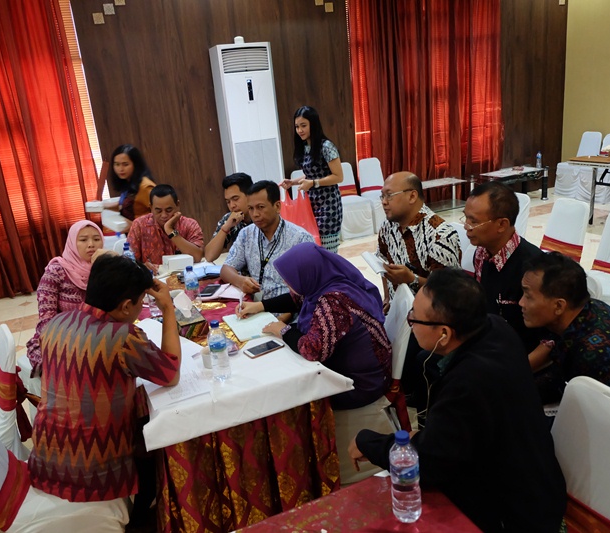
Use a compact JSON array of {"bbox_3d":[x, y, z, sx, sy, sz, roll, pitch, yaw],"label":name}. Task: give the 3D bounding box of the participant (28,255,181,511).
[{"bbox_3d":[-0.680,0.580,2.100,0.520,1.210,0.720,4,20,30],"label":"participant"}]

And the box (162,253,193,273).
[{"bbox_3d":[-0.832,-0.028,3.529,0.165,0.070,0.120,-7,17,-5],"label":"box"}]

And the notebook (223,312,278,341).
[{"bbox_3d":[-0.213,0.266,2.367,0.215,0.015,0.285,-13,18,-23],"label":"notebook"}]

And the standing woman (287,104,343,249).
[{"bbox_3d":[0.124,-0.424,4.335,0.480,1.670,0.460,-19,21,-36],"label":"standing woman"}]

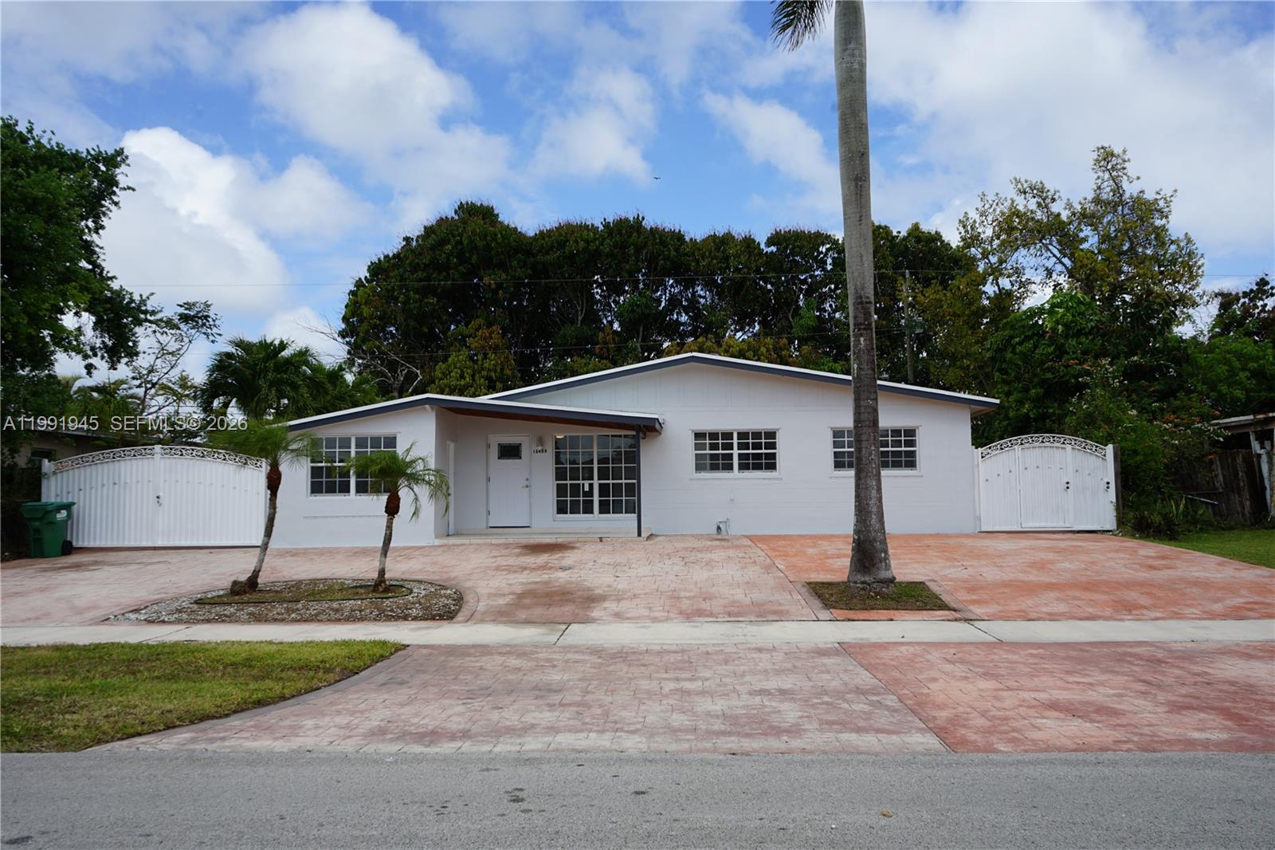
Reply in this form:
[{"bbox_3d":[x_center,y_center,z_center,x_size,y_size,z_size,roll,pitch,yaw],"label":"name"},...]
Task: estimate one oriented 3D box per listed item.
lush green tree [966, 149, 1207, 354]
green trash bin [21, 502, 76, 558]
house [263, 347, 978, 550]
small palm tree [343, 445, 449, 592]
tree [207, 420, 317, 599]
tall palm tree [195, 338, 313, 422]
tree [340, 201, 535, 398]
[{"bbox_3d":[14.169,-3.009,31.313,7.721,11.882,7.200,-1,-4,0],"label":"lush green tree"},{"bbox_3d":[-11.901,2.116,20.027,0.700,1.100,0.840,-2,-5,14],"label":"green trash bin"},{"bbox_3d":[0.232,0.745,25.413,15.572,4.103,11.000,-1,-4,2],"label":"house"},{"bbox_3d":[-3.512,1.357,14.442,1.553,2.138,1.500,-1,-4,0],"label":"small palm tree"},{"bbox_3d":[-5.429,1.185,14.407,1.549,2.524,1.500,-1,-4,0],"label":"tree"},{"bbox_3d":[-11.929,0.325,31.080,3.734,6.269,3.500,-1,-4,0],"label":"tall palm tree"},{"bbox_3d":[-8.765,-2.842,43.359,8.537,14.202,8.200,-1,-4,0],"label":"tree"}]

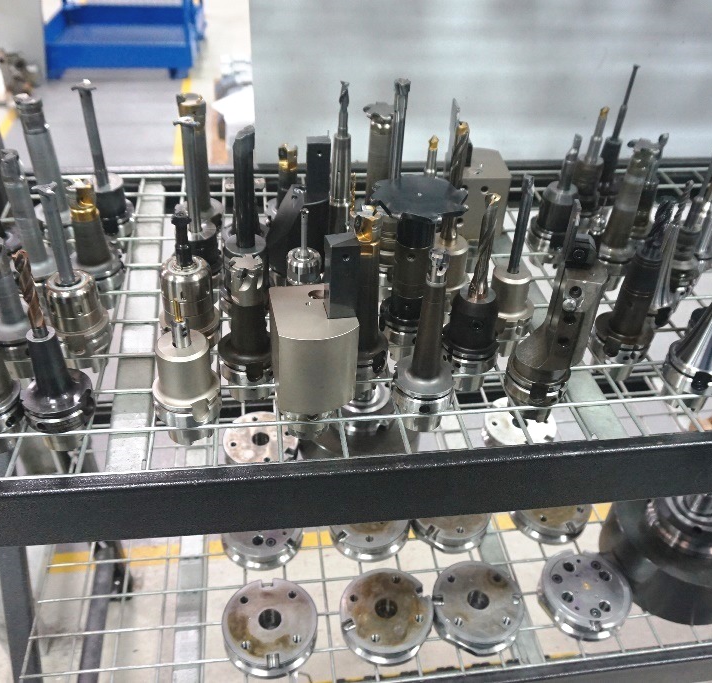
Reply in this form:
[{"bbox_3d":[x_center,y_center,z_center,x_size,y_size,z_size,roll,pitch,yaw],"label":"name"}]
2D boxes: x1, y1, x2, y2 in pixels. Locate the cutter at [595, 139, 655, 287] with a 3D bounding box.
[{"bbox_3d":[0.331,-0.152,0.845,0.063,0.194,0.063,0,37,0],"label":"cutter"}]

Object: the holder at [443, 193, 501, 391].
[{"bbox_3d":[0.127,-0.048,0.712,0.063,0.222,0.063,-4,40,-7],"label":"holder"}]

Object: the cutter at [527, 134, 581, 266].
[{"bbox_3d":[0.274,-0.189,0.926,0.063,0.184,0.063,-1,39,-9],"label":"cutter"}]

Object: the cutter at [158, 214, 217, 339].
[{"bbox_3d":[-0.177,-0.054,0.723,0.063,0.179,0.063,-1,38,-9],"label":"cutter"}]

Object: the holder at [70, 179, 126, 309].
[{"bbox_3d":[-0.308,-0.113,0.801,0.063,0.158,0.063,-1,41,-9],"label":"holder"}]

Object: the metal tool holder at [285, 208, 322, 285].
[{"bbox_3d":[-0.058,-0.060,0.739,0.063,0.181,0.063,-2,39,-9],"label":"metal tool holder"}]

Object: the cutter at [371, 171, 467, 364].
[{"bbox_3d":[0.060,-0.067,0.731,0.093,0.196,0.093,2,38,-1],"label":"cutter"}]

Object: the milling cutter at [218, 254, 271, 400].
[{"bbox_3d":[-0.112,-0.014,0.700,0.063,0.161,0.063,-1,41,-9],"label":"milling cutter"}]

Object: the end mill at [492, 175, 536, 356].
[{"bbox_3d":[0.173,-0.081,0.744,0.063,0.211,0.063,0,37,0],"label":"end mill"}]

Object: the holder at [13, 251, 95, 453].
[{"bbox_3d":[-0.278,0.011,0.617,0.063,0.212,0.063,0,41,-10],"label":"holder"}]

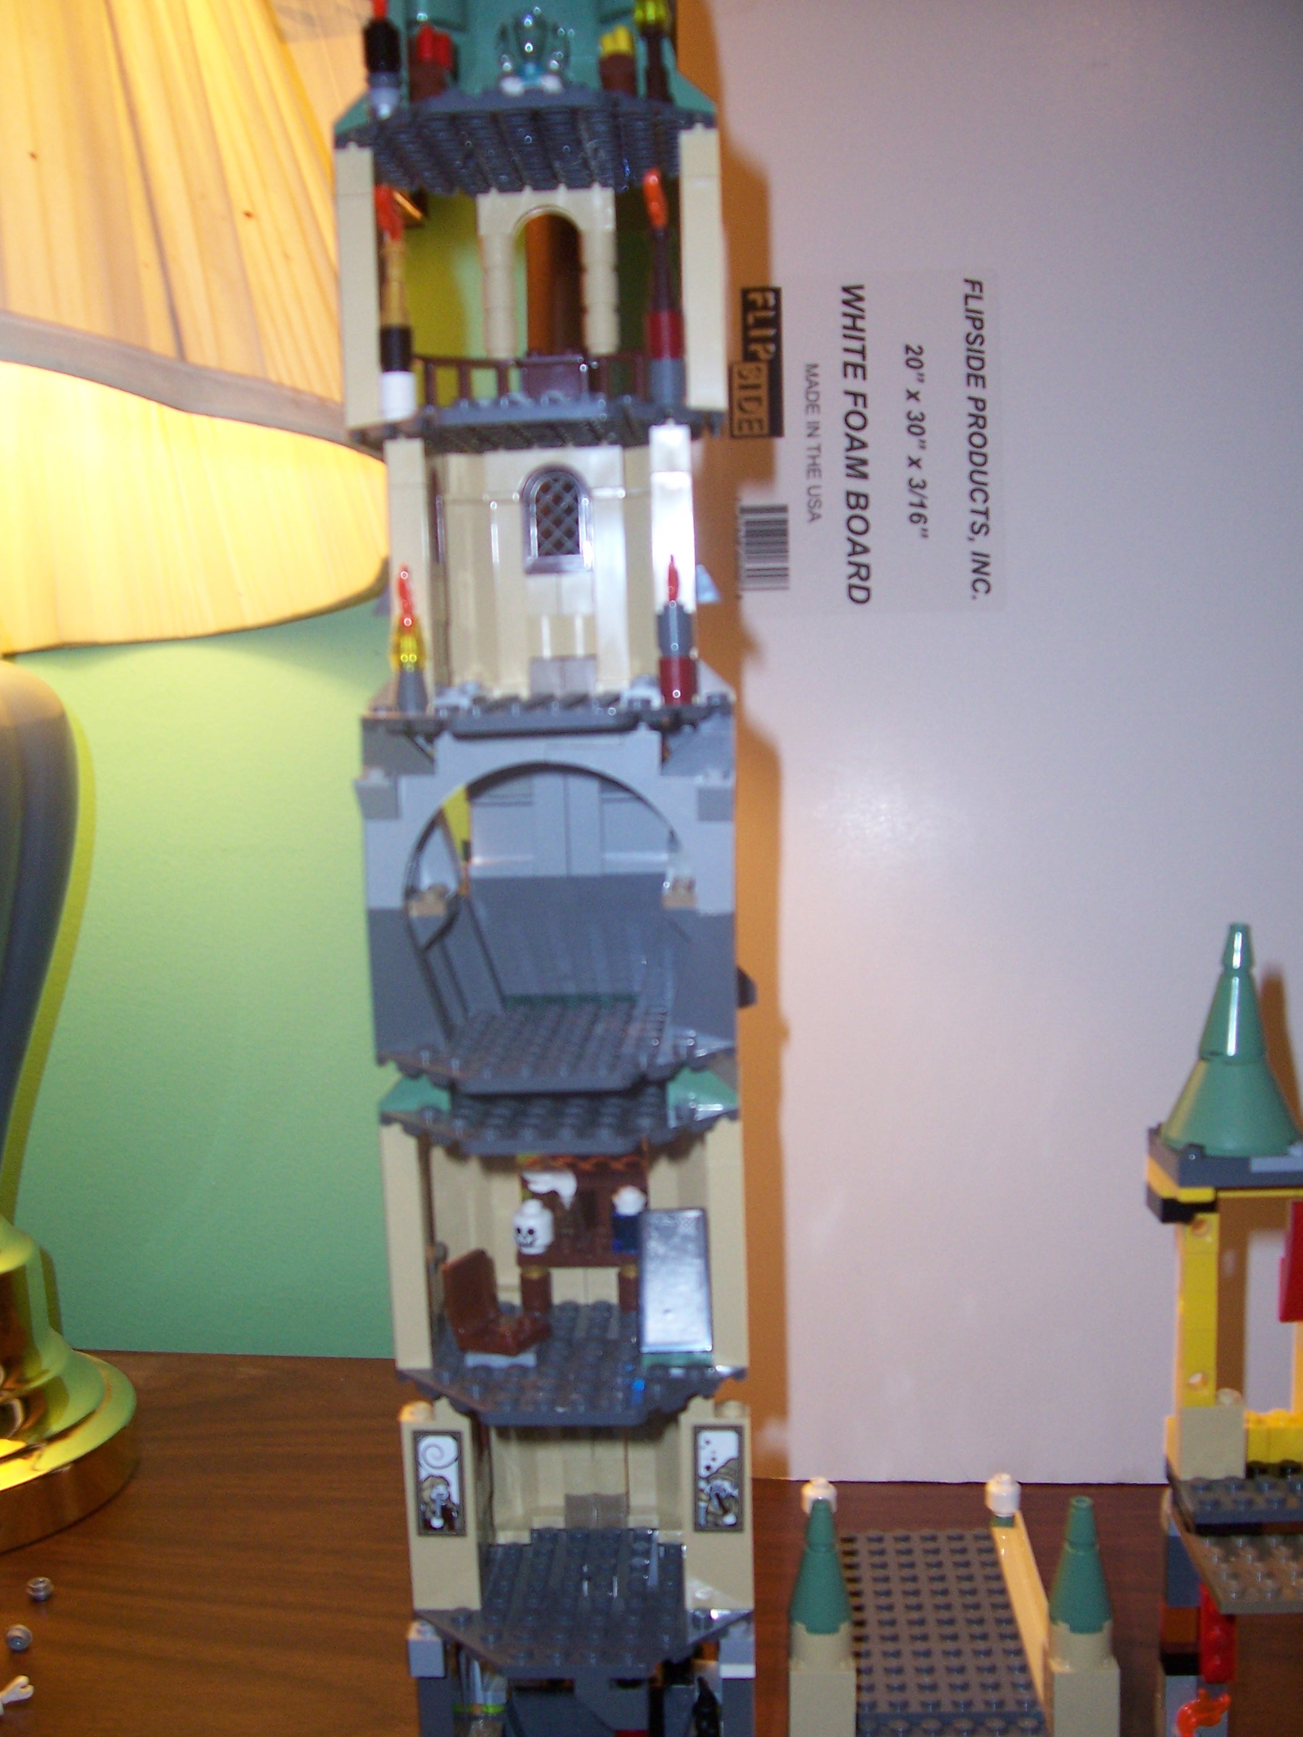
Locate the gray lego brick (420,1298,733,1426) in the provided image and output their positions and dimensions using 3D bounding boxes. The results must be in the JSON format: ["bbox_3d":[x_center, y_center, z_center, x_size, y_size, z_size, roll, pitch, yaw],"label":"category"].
[{"bbox_3d":[-0.018,0.113,0.401,0.079,0.005,0.075,-1,6,3],"label":"gray lego brick"}]

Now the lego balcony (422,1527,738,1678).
[{"bbox_3d":[-0.016,0.174,0.419,0.080,0.005,0.080,-1,7,2],"label":"lego balcony"}]

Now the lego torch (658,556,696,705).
[{"bbox_3d":[0.005,-0.050,0.363,0.008,0.031,0.008,-2,8,2],"label":"lego torch"}]

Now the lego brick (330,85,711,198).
[{"bbox_3d":[-0.026,-0.158,0.372,0.080,0.005,0.080,-2,9,2],"label":"lego brick"}]

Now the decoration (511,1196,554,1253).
[{"bbox_3d":[-0.029,0.089,0.422,0.010,0.012,0.010,-2,8,0],"label":"decoration"}]

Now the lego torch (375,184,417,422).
[{"bbox_3d":[-0.053,-0.118,0.355,0.009,0.048,0.008,-2,8,2],"label":"lego torch"}]

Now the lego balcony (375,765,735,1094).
[{"bbox_3d":[-0.021,0.010,0.388,0.080,0.068,0.076,-1,6,3],"label":"lego balcony"}]

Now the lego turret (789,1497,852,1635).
[{"bbox_3d":[0.041,0.169,0.417,0.016,0.029,0.016,-1,6,3],"label":"lego turret"}]

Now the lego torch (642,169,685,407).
[{"bbox_3d":[0.002,-0.121,0.355,0.009,0.049,0.009,-1,6,3],"label":"lego torch"}]

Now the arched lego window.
[{"bbox_3d":[-0.022,-0.083,0.404,0.016,0.026,0.008,-1,6,3],"label":"arched lego window"}]

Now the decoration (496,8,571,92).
[{"bbox_3d":[-0.024,-0.162,0.339,0.015,0.015,0.014,-2,8,2],"label":"decoration"}]

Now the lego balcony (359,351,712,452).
[{"bbox_3d":[-0.024,-0.104,0.377,0.080,0.022,0.075,-1,6,3],"label":"lego balcony"}]

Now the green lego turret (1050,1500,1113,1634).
[{"bbox_3d":[0.105,0.169,0.416,0.016,0.029,0.016,-1,6,3],"label":"green lego turret"}]

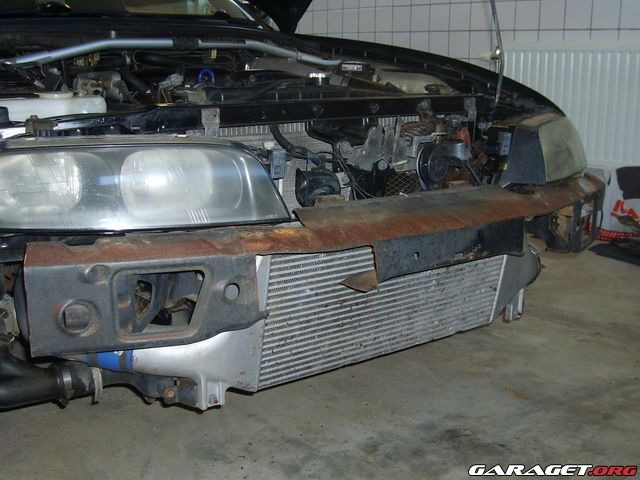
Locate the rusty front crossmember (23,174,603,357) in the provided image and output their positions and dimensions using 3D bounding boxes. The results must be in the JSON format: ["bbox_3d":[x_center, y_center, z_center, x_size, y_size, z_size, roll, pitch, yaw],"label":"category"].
[{"bbox_3d":[0.190,0.013,1.531,1.457,0.174,0.248,-9,14,-38],"label":"rusty front crossmember"}]

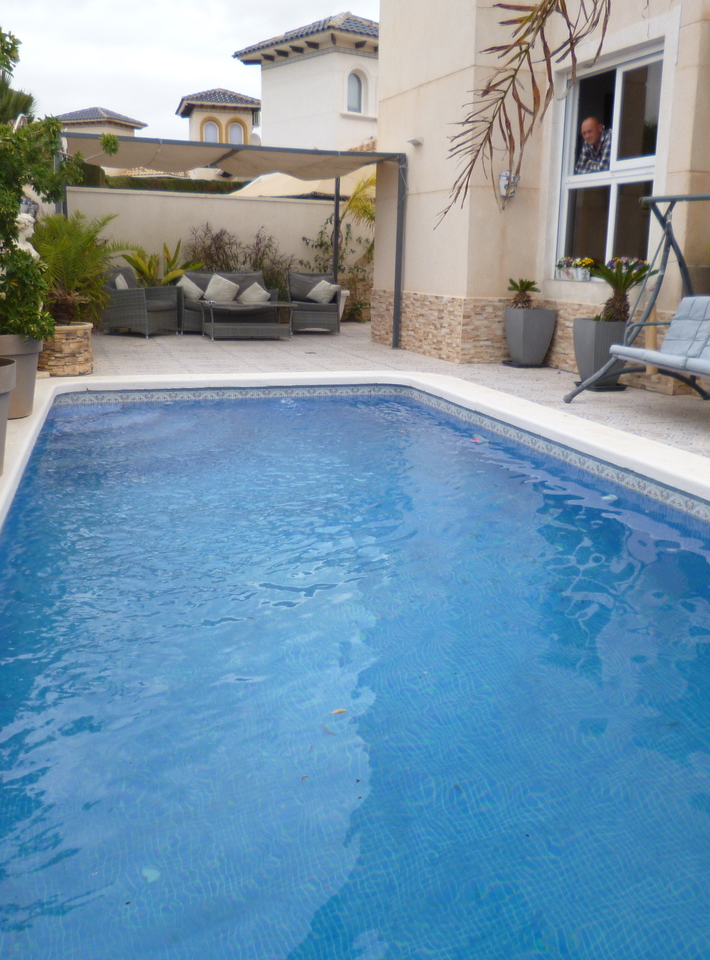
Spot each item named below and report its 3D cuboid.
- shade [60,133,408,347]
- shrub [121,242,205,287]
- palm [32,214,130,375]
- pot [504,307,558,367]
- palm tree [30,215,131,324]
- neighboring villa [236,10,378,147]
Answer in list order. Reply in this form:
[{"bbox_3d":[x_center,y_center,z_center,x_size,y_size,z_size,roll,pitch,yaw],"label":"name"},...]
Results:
[{"bbox_3d":[-1.740,-3.007,11.630,3.986,2.302,3.067,-3,14,-17],"label":"shade"},{"bbox_3d":[-2.999,-3.344,13.900,1.250,0.800,1.000,-3,14,-17],"label":"shrub"},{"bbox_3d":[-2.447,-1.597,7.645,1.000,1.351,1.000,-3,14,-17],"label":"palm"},{"bbox_3d":[1.830,-1.515,9.320,0.430,0.582,0.430,-3,14,-18],"label":"pot"},{"bbox_3d":[-2.443,-1.796,7.598,1.000,0.943,1.000,-3,14,-17],"label":"palm tree"},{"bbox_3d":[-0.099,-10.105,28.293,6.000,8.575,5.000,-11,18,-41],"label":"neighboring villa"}]

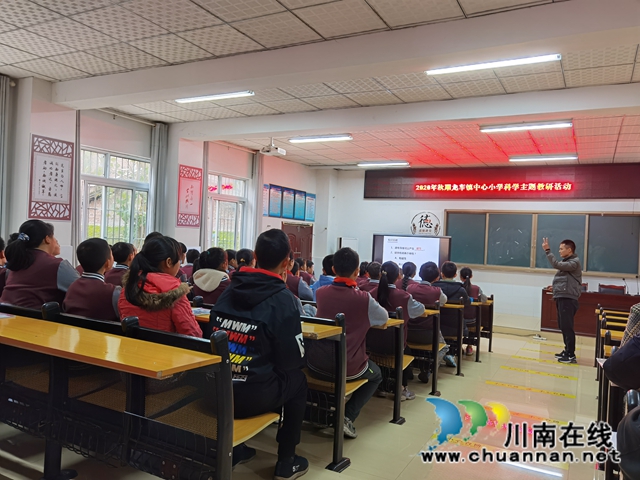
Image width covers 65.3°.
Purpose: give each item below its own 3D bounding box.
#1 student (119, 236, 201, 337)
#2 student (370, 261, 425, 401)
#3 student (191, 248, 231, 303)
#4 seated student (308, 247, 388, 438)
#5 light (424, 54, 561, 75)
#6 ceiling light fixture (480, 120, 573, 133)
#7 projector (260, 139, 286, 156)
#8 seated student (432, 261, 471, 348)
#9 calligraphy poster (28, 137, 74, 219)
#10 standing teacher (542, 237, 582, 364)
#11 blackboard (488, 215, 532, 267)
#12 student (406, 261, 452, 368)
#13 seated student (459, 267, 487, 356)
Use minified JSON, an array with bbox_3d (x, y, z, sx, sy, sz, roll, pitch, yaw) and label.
[{"bbox_3d":[-0.677,0.560,2.341,0.480,1.145,0.620,3,1,29],"label":"student"},{"bbox_3d":[0.616,0.758,4.158,0.480,1.160,0.660,3,1,29],"label":"student"},{"bbox_3d":[-0.770,0.627,3.635,0.460,1.130,0.650,3,1,29],"label":"student"},{"bbox_3d":[0.202,0.650,3.022,0.460,1.202,0.640,3,1,29],"label":"seated student"},{"bbox_3d":[1.547,-1.629,4.592,1.210,0.085,0.110,3,1,29],"label":"light"},{"bbox_3d":[2.857,-1.584,6.964,1.210,0.085,0.110,3,1,29],"label":"ceiling light fixture"},{"bbox_3d":[-0.735,-1.435,7.643,0.310,0.240,0.270,3,1,29],"label":"projector"},{"bbox_3d":[1.501,0.868,5.861,0.480,1.230,0.660,3,1,29],"label":"seated student"},{"bbox_3d":[-3.338,-0.760,6.256,0.030,1.010,0.550,3,1,29],"label":"calligraphy poster"},{"bbox_3d":[3.334,0.830,6.850,0.580,1.740,0.520,3,0,14],"label":"standing teacher"},{"bbox_3d":[3.940,0.016,10.409,0.900,1.110,0.050,3,1,29],"label":"blackboard"},{"bbox_3d":[1.049,0.804,4.819,0.440,1.190,0.630,3,1,29],"label":"student"},{"bbox_3d":[2.008,0.955,6.612,0.420,1.185,0.620,3,1,29],"label":"seated student"}]

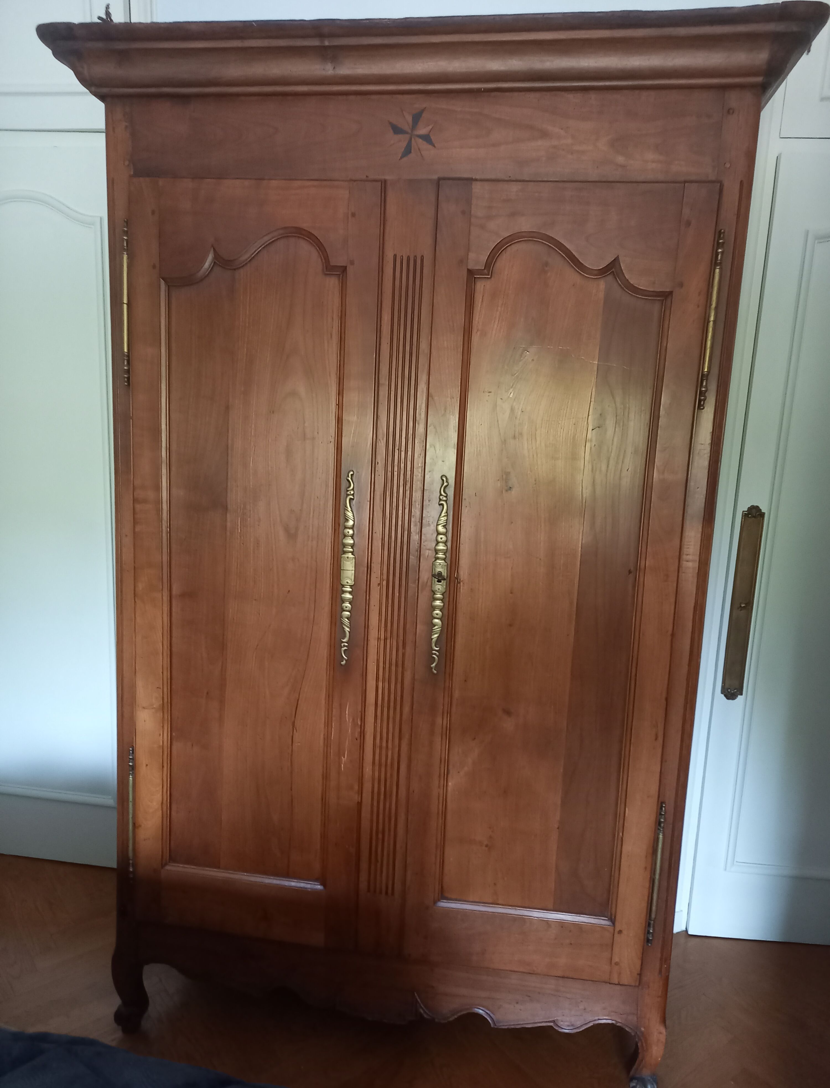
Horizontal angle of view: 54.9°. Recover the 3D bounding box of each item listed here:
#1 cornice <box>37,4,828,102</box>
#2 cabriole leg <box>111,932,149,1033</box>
[{"bbox_3d":[0.027,-0.894,1.661,1.351,0.099,0.612,4,9,7],"label":"cornice"},{"bbox_3d":[-0.644,0.998,1.837,0.077,0.248,0.085,4,9,7],"label":"cabriole leg"}]

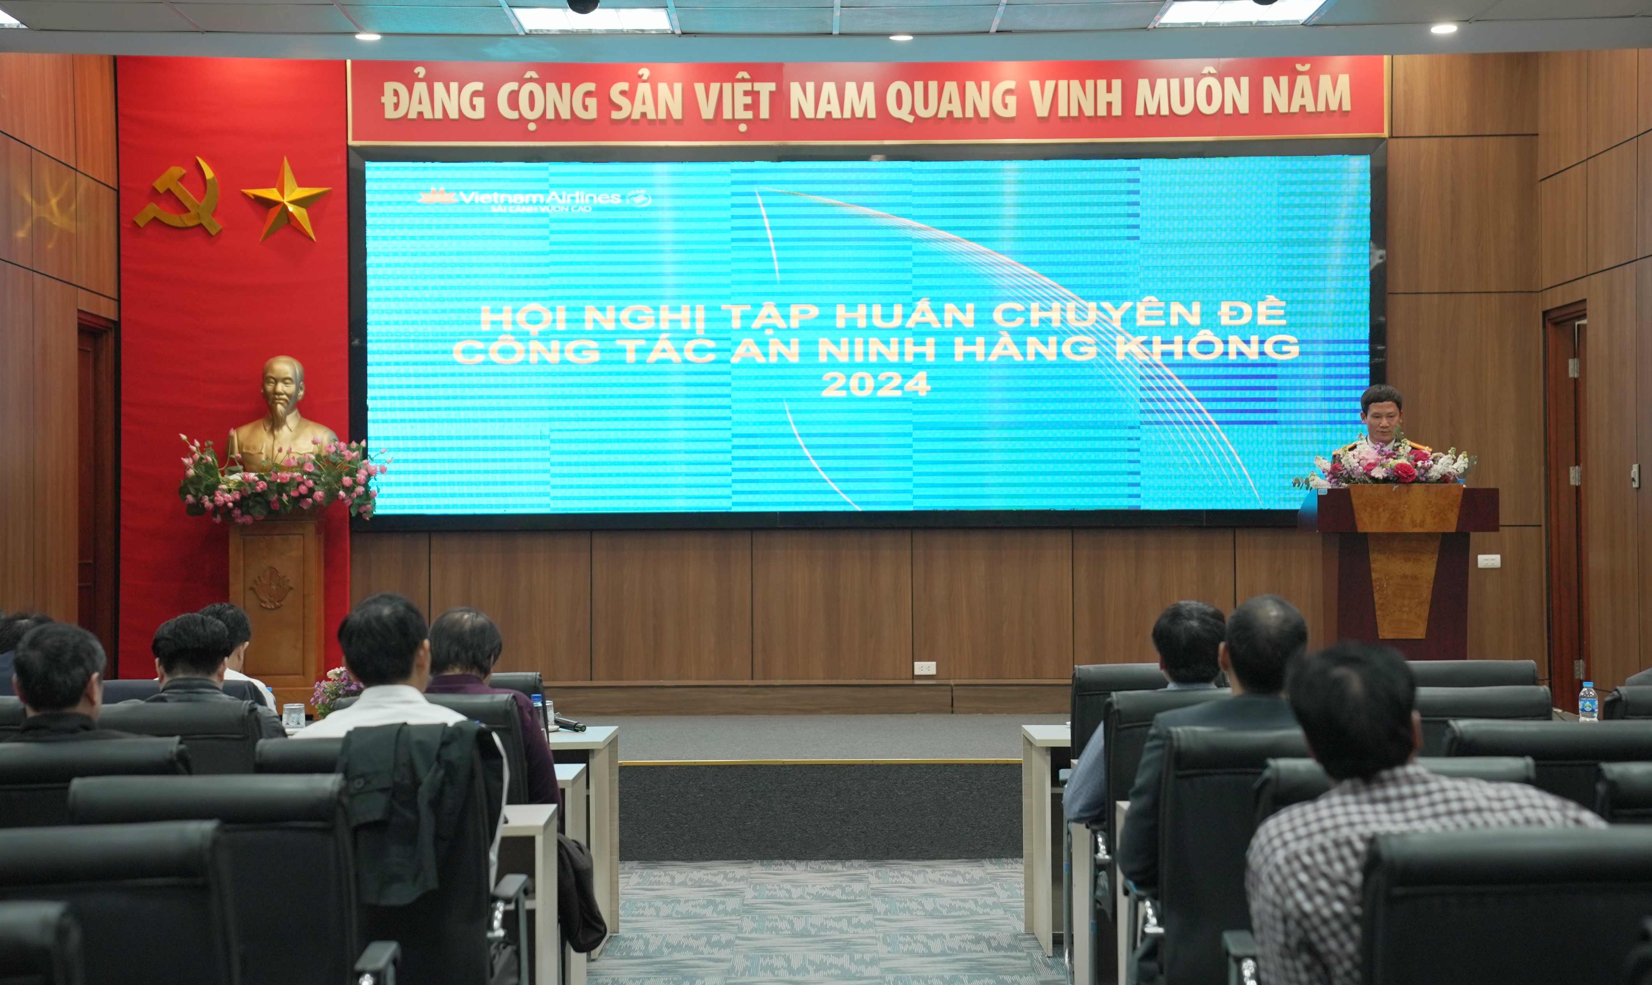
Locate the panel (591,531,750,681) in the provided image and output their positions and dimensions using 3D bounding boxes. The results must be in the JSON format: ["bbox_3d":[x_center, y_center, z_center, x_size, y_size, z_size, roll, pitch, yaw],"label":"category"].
[{"bbox_3d":[-0.865,0.640,16.550,0.894,0.843,0.030,0,-1,0],"label":"panel"}]

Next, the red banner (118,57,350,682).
[{"bbox_3d":[-3.320,-0.619,16.483,1.283,3.622,0.040,0,-1,0],"label":"red banner"}]

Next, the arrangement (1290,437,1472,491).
[{"bbox_3d":[2.532,-0.132,13.311,0.806,0.250,0.320,0,-1,0],"label":"arrangement"}]

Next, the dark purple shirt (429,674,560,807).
[{"bbox_3d":[-0.985,0.809,7.965,0.520,0.640,0.400,0,-1,2],"label":"dark purple shirt"}]

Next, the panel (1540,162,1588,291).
[{"bbox_3d":[4.026,-1.443,16.005,0.030,0.615,1.050,0,-1,0],"label":"panel"}]

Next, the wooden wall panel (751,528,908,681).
[{"bbox_3d":[0.036,0.627,16.365,0.893,0.844,0.025,0,-1,0],"label":"wooden wall panel"}]

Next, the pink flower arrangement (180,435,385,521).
[{"bbox_3d":[-2.884,-0.075,15.593,1.103,0.470,0.500,0,-1,0],"label":"pink flower arrangement"}]

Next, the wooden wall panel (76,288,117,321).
[{"bbox_3d":[-3.927,-1.008,15.803,0.025,0.115,0.910,0,-1,0],"label":"wooden wall panel"}]

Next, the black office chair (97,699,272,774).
[{"bbox_3d":[-1.659,1.027,7.539,0.560,1.015,0.640,0,-1,-6],"label":"black office chair"}]

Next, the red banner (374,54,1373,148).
[{"bbox_3d":[0.231,-2.200,16.450,5.809,0.513,0.050,0,-1,0],"label":"red banner"}]

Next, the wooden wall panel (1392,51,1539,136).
[{"bbox_3d":[3.602,-2.267,16.550,0.802,0.523,0.030,0,-1,0],"label":"wooden wall panel"}]

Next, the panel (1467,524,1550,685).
[{"bbox_3d":[3.624,0.622,16.501,0.839,0.858,0.030,0,-1,0],"label":"panel"}]

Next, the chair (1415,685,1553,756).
[{"bbox_3d":[1.603,1.008,7.760,0.560,1.015,0.640,0,-1,-2],"label":"chair"}]

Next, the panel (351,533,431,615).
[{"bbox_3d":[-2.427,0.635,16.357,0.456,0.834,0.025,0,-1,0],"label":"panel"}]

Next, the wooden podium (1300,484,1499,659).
[{"bbox_3d":[2.625,0.570,13.486,0.815,1.210,0.550,0,-1,0],"label":"wooden podium"}]

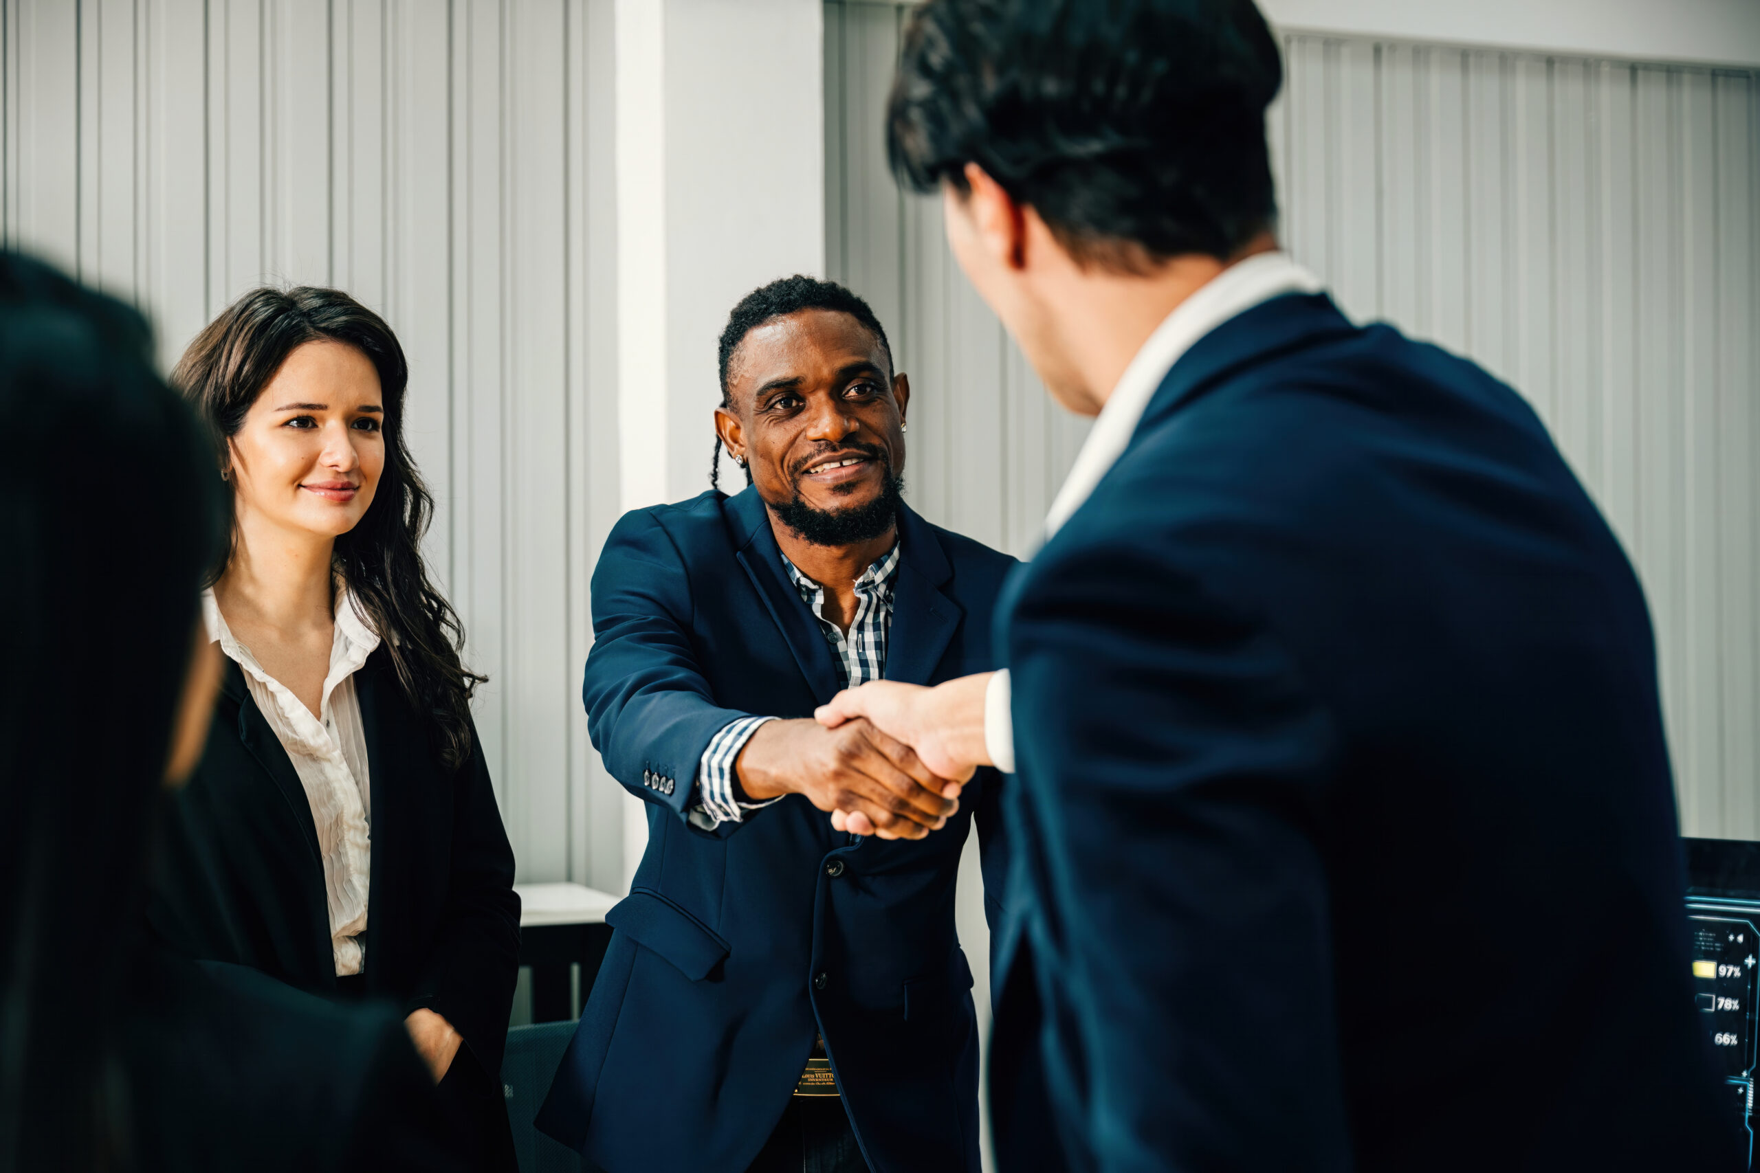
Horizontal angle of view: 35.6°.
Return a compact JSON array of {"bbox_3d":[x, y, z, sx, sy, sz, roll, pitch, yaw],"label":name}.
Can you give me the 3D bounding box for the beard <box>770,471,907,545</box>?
[{"bbox_3d":[-0.035,-0.069,2.440,0.110,0.060,0.085,-8,0,-10],"label":"beard"}]

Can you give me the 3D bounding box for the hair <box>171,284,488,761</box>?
[{"bbox_3d":[-0.520,-0.055,2.580,0.260,0.440,0.235,0,-1,-33],"label":"hair"}]

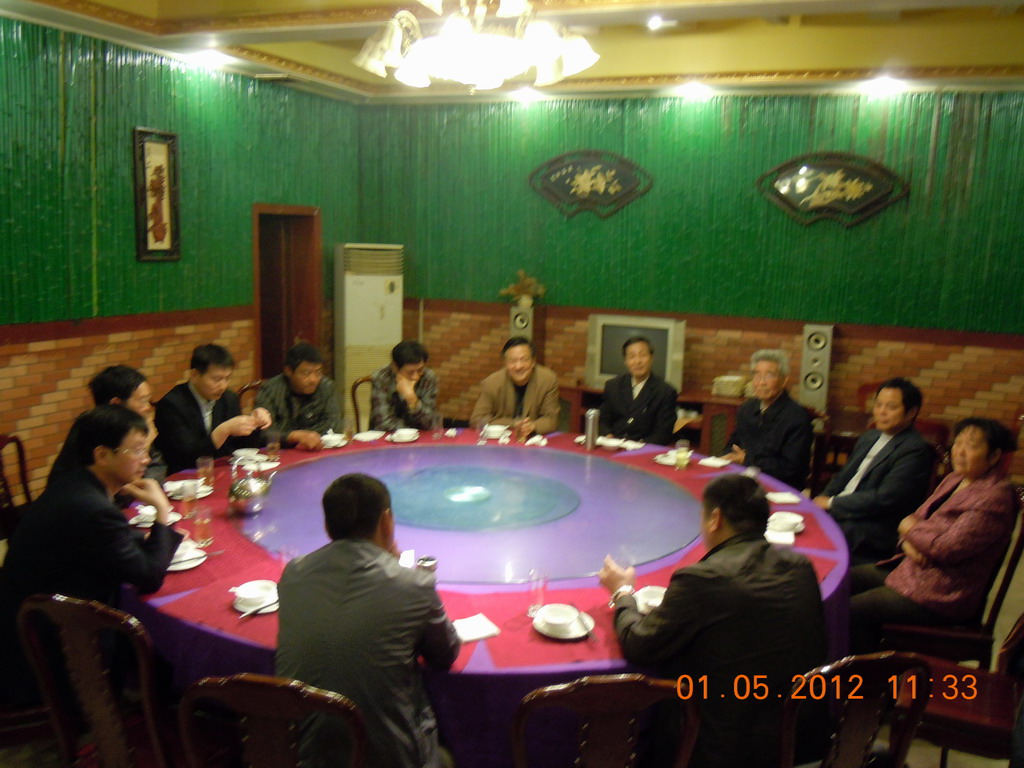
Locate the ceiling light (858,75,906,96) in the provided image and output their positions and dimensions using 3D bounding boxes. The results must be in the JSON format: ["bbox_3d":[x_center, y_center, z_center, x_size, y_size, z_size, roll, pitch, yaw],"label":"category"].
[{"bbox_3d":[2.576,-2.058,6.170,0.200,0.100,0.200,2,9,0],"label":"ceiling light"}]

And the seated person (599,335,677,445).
[{"bbox_3d":[0.588,0.405,4.790,0.500,1.310,0.750,6,10,22],"label":"seated person"}]

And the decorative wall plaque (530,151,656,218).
[{"bbox_3d":[0.636,-1.606,7.144,1.022,0.534,0.050,5,10,19],"label":"decorative wall plaque"}]

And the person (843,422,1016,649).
[{"bbox_3d":[1.509,0.710,3.387,0.730,1.230,0.500,3,10,9],"label":"person"}]

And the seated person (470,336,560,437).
[{"bbox_3d":[0.009,0.370,4.980,0.540,1.280,0.750,2,10,2],"label":"seated person"}]

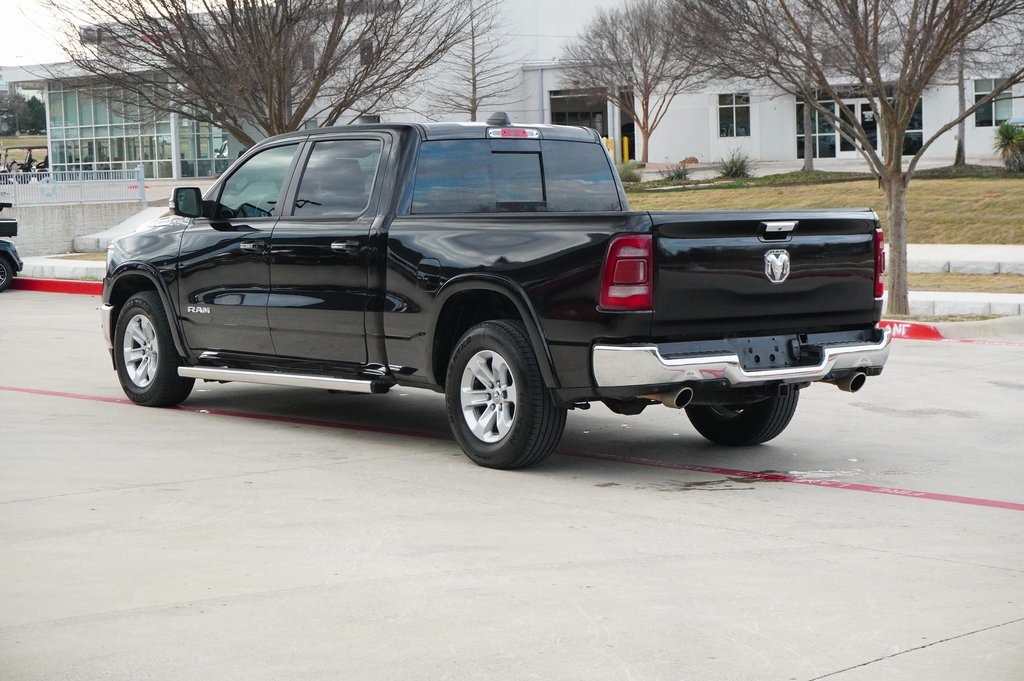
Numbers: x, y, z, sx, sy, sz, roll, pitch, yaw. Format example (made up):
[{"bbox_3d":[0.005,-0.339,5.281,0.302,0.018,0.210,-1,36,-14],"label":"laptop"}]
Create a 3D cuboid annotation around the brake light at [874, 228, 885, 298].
[{"bbox_3d":[1.972,-0.423,10.740,0.177,0.382,0.207,-3,5,-38],"label":"brake light"}]

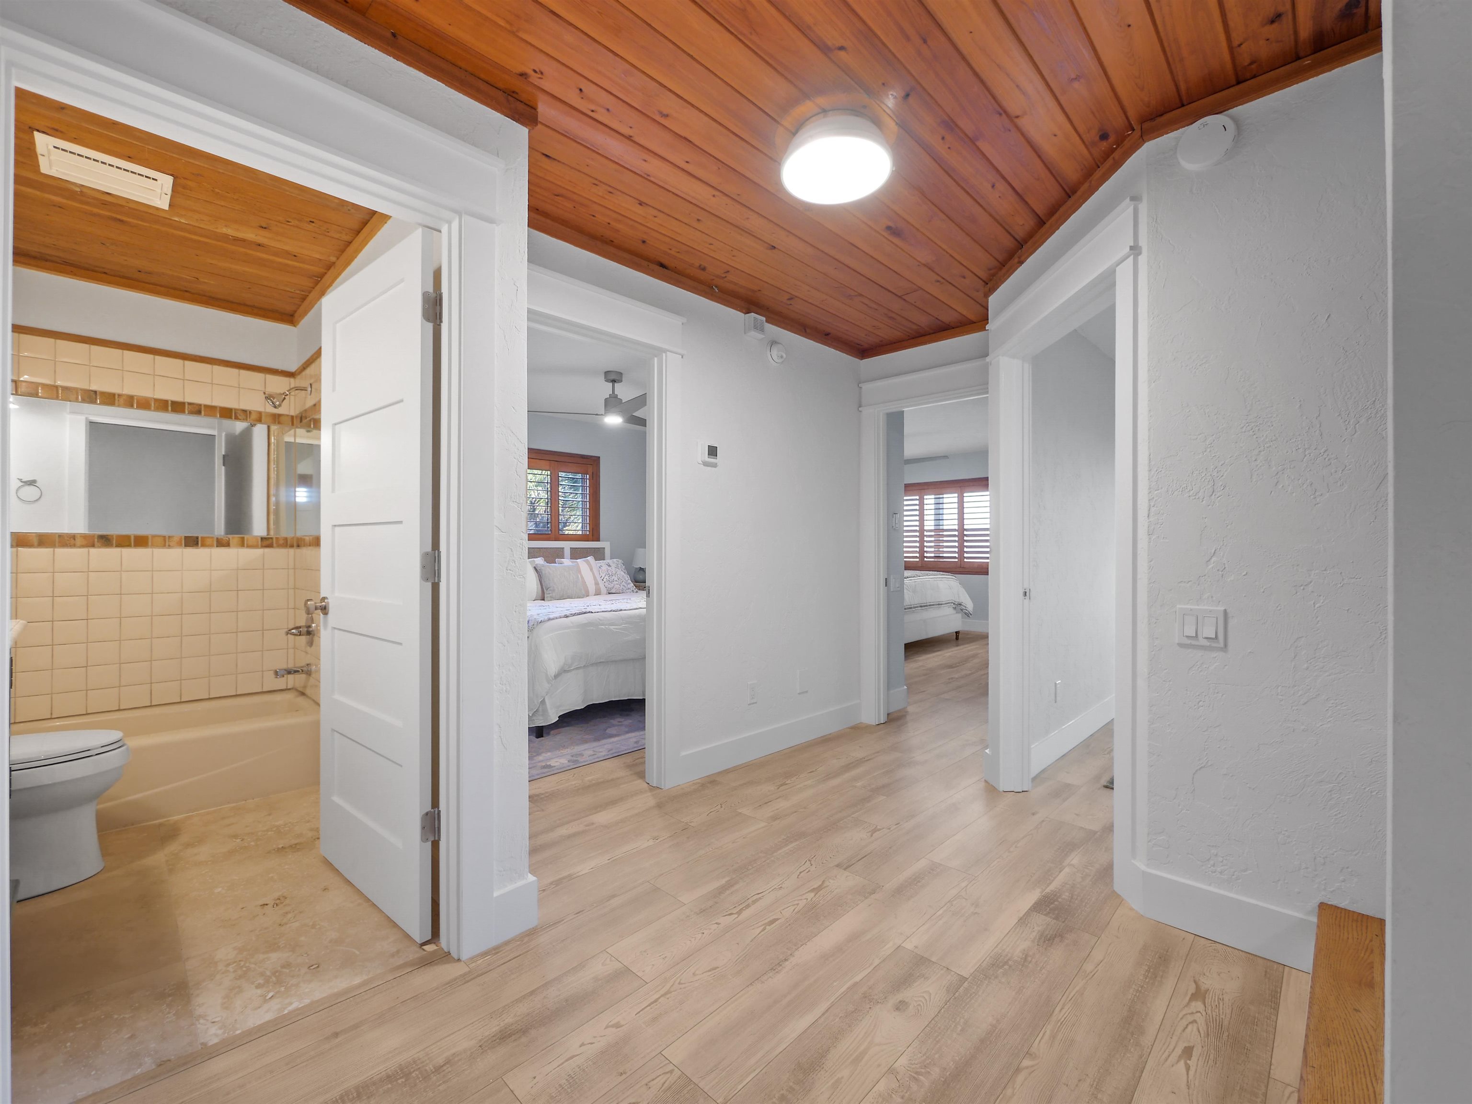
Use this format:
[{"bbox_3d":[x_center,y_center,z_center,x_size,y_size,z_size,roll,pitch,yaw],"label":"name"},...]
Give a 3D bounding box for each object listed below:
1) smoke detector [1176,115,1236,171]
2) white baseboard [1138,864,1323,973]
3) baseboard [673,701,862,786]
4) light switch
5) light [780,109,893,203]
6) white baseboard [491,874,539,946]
[{"bbox_3d":[1.371,-1.195,1.737,0.138,0.138,0.034,0,0,42],"label":"smoke detector"},{"bbox_3d":[1.406,1.054,1.715,0.386,0.140,0.020,0,0,42],"label":"white baseboard"},{"bbox_3d":[0.261,1.054,3.397,1.545,0.140,0.020,0,0,-44],"label":"baseboard"},{"bbox_3d":[1.371,0.219,1.755,0.116,0.116,0.012,0,0,42],"label":"light switch"},{"bbox_3d":[0.328,-1.282,1.951,0.354,0.079,0.354,0,0,0],"label":"light"},{"bbox_3d":[-0.653,1.054,1.756,0.020,0.140,0.135,0,0,45],"label":"white baseboard"}]

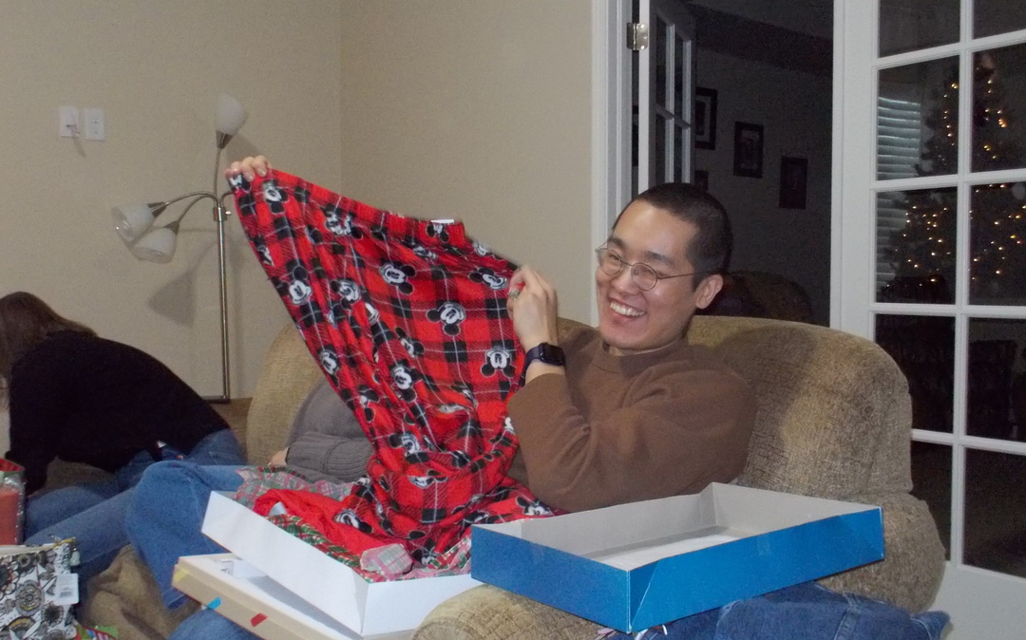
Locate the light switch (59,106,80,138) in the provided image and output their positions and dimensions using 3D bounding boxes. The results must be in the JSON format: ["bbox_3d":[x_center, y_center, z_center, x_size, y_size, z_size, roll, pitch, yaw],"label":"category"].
[{"bbox_3d":[-1.607,-0.716,3.975,0.071,0.115,0.012,-2,3,-42],"label":"light switch"}]

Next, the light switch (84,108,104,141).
[{"bbox_3d":[-1.538,-0.717,4.030,0.071,0.116,0.010,-2,3,-42],"label":"light switch"}]

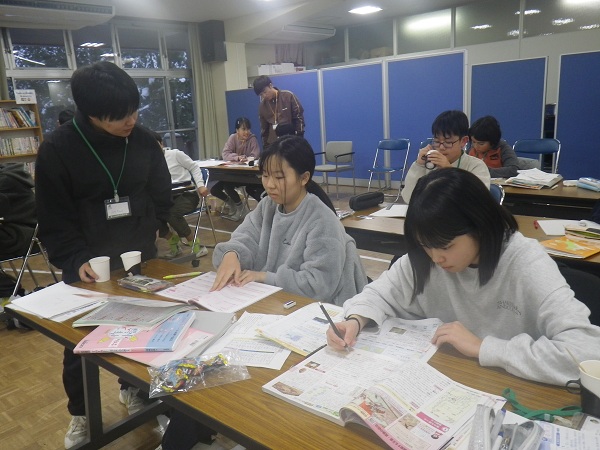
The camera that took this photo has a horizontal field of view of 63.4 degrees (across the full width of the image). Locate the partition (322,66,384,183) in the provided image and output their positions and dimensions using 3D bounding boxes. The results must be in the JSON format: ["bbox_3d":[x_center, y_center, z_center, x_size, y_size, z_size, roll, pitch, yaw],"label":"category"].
[{"bbox_3d":[0.749,-1.465,7.348,1.200,1.780,0.060,10,19,43],"label":"partition"}]

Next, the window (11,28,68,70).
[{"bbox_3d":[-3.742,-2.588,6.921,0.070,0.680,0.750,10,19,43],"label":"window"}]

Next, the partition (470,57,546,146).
[{"bbox_3d":[2.449,-1.094,5.805,0.882,1.634,0.060,10,19,44],"label":"partition"}]

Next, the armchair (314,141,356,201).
[{"bbox_3d":[0.456,-0.790,6.910,0.540,0.770,0.530,8,18,40],"label":"armchair"}]

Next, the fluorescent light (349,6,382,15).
[{"bbox_3d":[1.163,-3.775,8.553,0.470,0.080,0.470,10,19,43],"label":"fluorescent light"}]

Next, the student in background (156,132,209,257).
[{"bbox_3d":[-1.119,-0.321,4.496,0.520,1.160,0.680,10,19,43],"label":"student in background"}]

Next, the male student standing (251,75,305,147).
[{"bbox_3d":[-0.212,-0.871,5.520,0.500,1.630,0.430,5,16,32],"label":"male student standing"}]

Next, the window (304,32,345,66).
[{"bbox_3d":[0.447,-3.258,9.033,1.005,0.546,0.060,10,19,44],"label":"window"}]

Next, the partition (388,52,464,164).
[{"bbox_3d":[1.663,-1.310,6.545,1.200,1.800,0.060,10,19,44],"label":"partition"}]

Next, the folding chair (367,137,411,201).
[{"bbox_3d":[1.190,-0.714,6.427,0.450,0.760,0.480,5,16,31],"label":"folding chair"}]

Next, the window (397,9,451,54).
[{"bbox_3d":[1.920,-2.997,7.595,0.996,0.533,0.060,10,19,44],"label":"window"}]

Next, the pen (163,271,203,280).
[{"bbox_3d":[-0.429,0.187,1.793,0.147,0.011,0.011,-7,14,-12],"label":"pen"}]

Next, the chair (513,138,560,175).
[{"bbox_3d":[2.488,-0.525,5.310,0.470,0.765,0.480,10,19,44],"label":"chair"}]

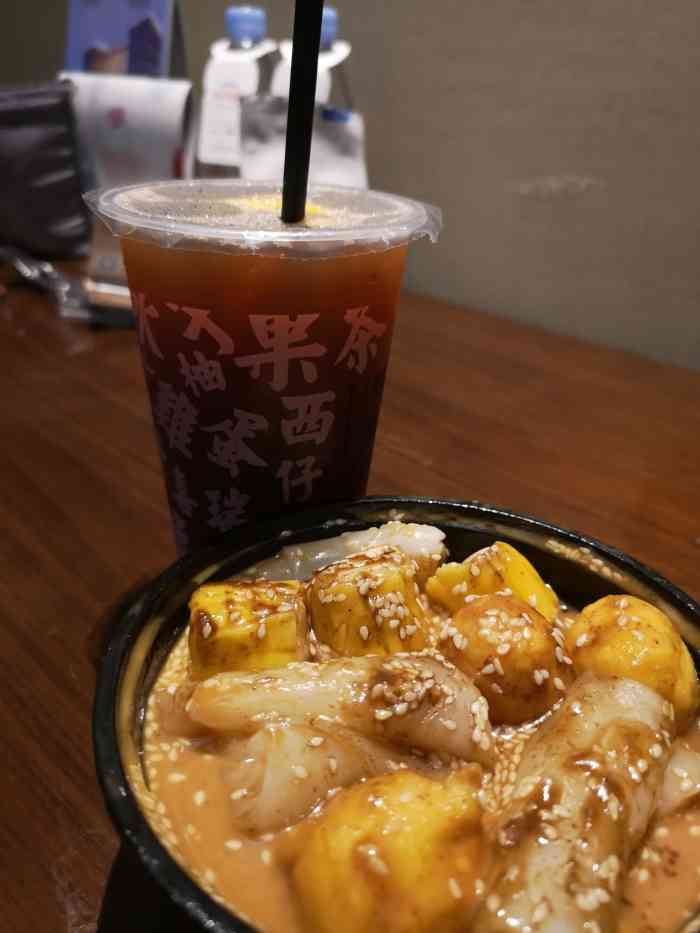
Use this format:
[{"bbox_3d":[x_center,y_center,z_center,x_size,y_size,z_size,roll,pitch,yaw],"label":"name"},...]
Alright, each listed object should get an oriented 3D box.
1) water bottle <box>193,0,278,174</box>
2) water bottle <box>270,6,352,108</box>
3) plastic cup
[{"bbox_3d":[-0.085,-0.252,0.614,0.064,0.230,0.064,-1,28,-8],"label":"water bottle"},{"bbox_3d":[-0.030,-0.236,0.589,0.064,0.230,0.064,1,28,-3],"label":"water bottle"},{"bbox_3d":[-0.028,-0.011,0.249,0.097,0.150,0.097,2,28,-1],"label":"plastic cup"}]

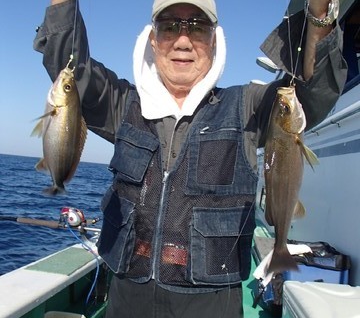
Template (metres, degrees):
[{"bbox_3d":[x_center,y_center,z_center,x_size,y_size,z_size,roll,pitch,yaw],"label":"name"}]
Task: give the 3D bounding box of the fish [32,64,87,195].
[{"bbox_3d":[-0.268,-0.064,0.870,0.115,0.290,0.055,6,-2,-12],"label":"fish"}]

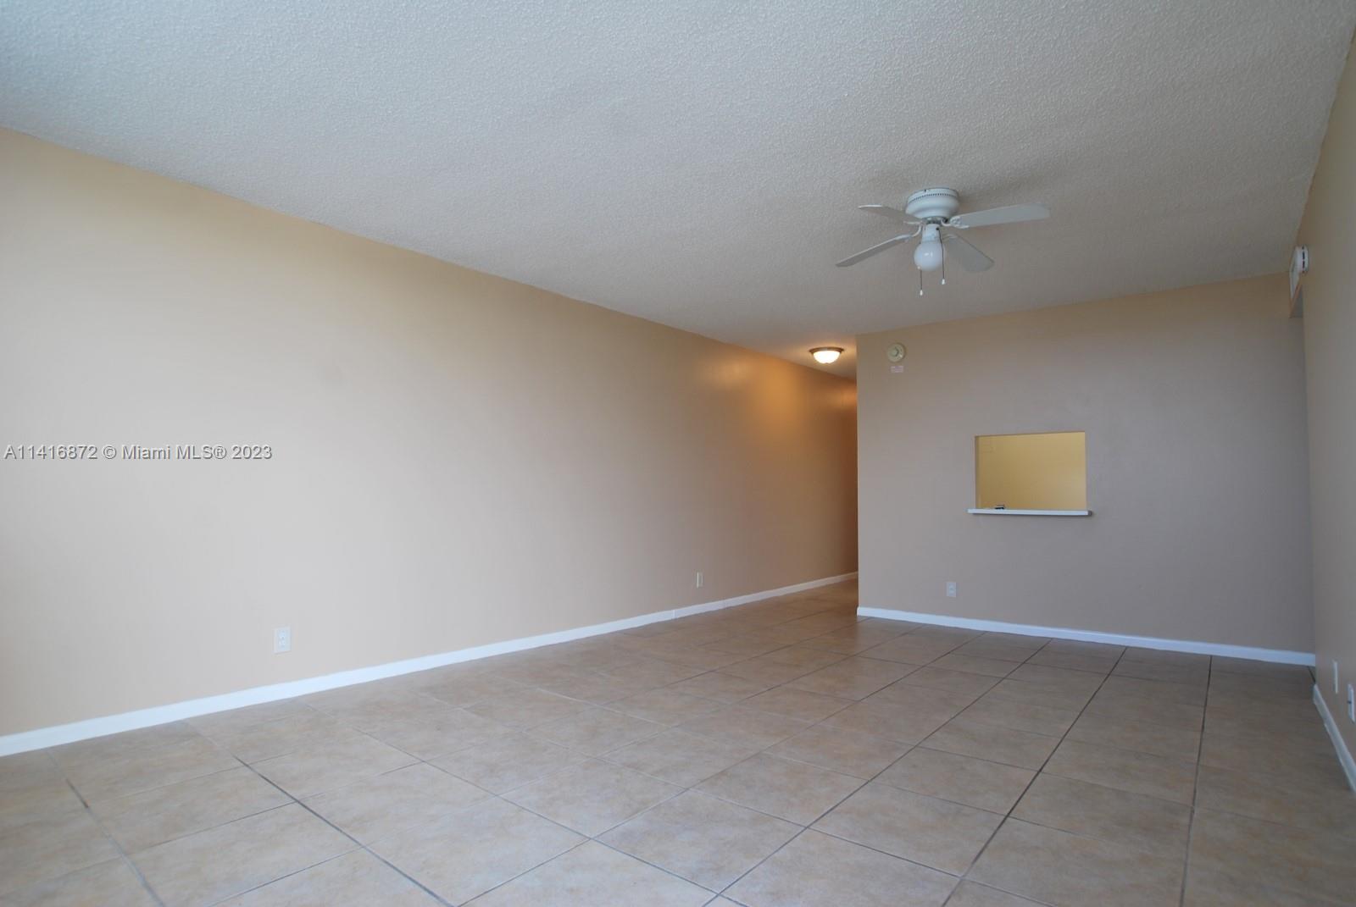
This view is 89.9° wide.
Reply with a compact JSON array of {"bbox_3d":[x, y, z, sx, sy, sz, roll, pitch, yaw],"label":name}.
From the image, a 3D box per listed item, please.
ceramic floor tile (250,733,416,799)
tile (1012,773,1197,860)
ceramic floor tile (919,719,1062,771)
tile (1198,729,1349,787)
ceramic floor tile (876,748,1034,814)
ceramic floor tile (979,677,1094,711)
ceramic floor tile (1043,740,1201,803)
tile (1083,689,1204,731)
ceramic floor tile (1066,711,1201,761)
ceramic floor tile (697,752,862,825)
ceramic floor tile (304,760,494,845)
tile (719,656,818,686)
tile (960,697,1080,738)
[{"bbox_3d":[-1.283,1.175,2.555,0.450,0.010,0.450,-3,-6,39],"label":"ceramic floor tile"},{"bbox_3d":[1.350,1.144,2.151,0.451,0.011,0.451,-4,-6,39],"label":"tile"},{"bbox_3d":[1.288,1.192,2.789,0.451,0.011,0.451,-4,-6,39],"label":"ceramic floor tile"},{"bbox_3d":[2.283,1.187,2.615,0.427,0.010,0.450,-3,-6,39],"label":"tile"},{"bbox_3d":[1.002,1.171,2.444,0.450,0.010,0.450,-3,-6,39],"label":"ceramic floor tile"},{"bbox_3d":[1.849,1.238,3.474,0.447,0.010,0.447,-4,-6,39],"label":"ceramic floor tile"},{"bbox_3d":[1.627,1.164,2.491,0.447,0.010,0.447,-4,-6,39],"label":"ceramic floor tile"},{"bbox_3d":[2.217,1.221,3.202,0.451,0.011,0.451,-4,-6,39],"label":"tile"},{"bbox_3d":[1.928,1.196,2.852,0.451,0.011,0.451,-4,-6,39],"label":"ceramic floor tile"},{"bbox_3d":[0.359,1.165,2.373,0.450,0.010,0.450,-3,-6,39],"label":"ceramic floor tile"},{"bbox_3d":[-0.917,1.146,2.235,0.447,0.010,0.447,-4,-6,39],"label":"ceramic floor tile"},{"bbox_3d":[0.524,1.291,4.018,0.450,0.010,0.450,-3,-6,39],"label":"tile"},{"bbox_3d":[1.577,1.218,3.140,0.451,0.011,0.451,-4,-6,39],"label":"tile"}]

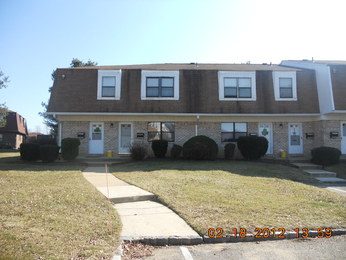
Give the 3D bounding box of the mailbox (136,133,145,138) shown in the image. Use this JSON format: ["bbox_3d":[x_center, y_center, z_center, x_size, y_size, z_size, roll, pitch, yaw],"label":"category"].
[{"bbox_3d":[-2.179,0.371,18.219,0.450,0.320,0.160,0,-4,-1],"label":"mailbox"}]

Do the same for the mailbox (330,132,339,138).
[{"bbox_3d":[10.597,0.360,17.701,0.450,0.330,0.160,0,-4,-1],"label":"mailbox"}]

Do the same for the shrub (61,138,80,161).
[{"bbox_3d":[-6.250,1.203,16.535,1.175,1.376,1.175,0,-4,-1],"label":"shrub"}]

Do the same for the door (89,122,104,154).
[{"bbox_3d":[-5.069,0.577,18.003,0.959,2.082,0.090,0,-4,-1],"label":"door"}]

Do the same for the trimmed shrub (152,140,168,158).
[{"bbox_3d":[-0.808,1.273,17.454,1.000,1.140,1.000,0,-4,-1],"label":"trimmed shrub"}]

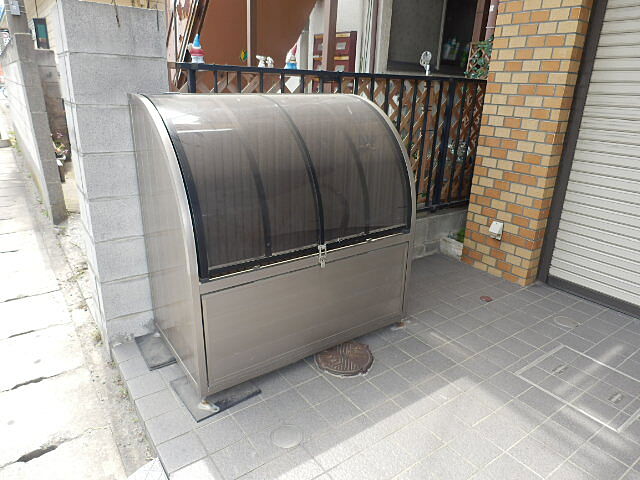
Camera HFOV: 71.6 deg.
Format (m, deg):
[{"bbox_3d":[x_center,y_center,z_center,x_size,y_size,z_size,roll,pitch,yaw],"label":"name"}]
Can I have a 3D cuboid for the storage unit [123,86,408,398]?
[{"bbox_3d":[-0.180,-0.105,2.209,1.182,1.157,0.689,-12,24,-33],"label":"storage unit"}]

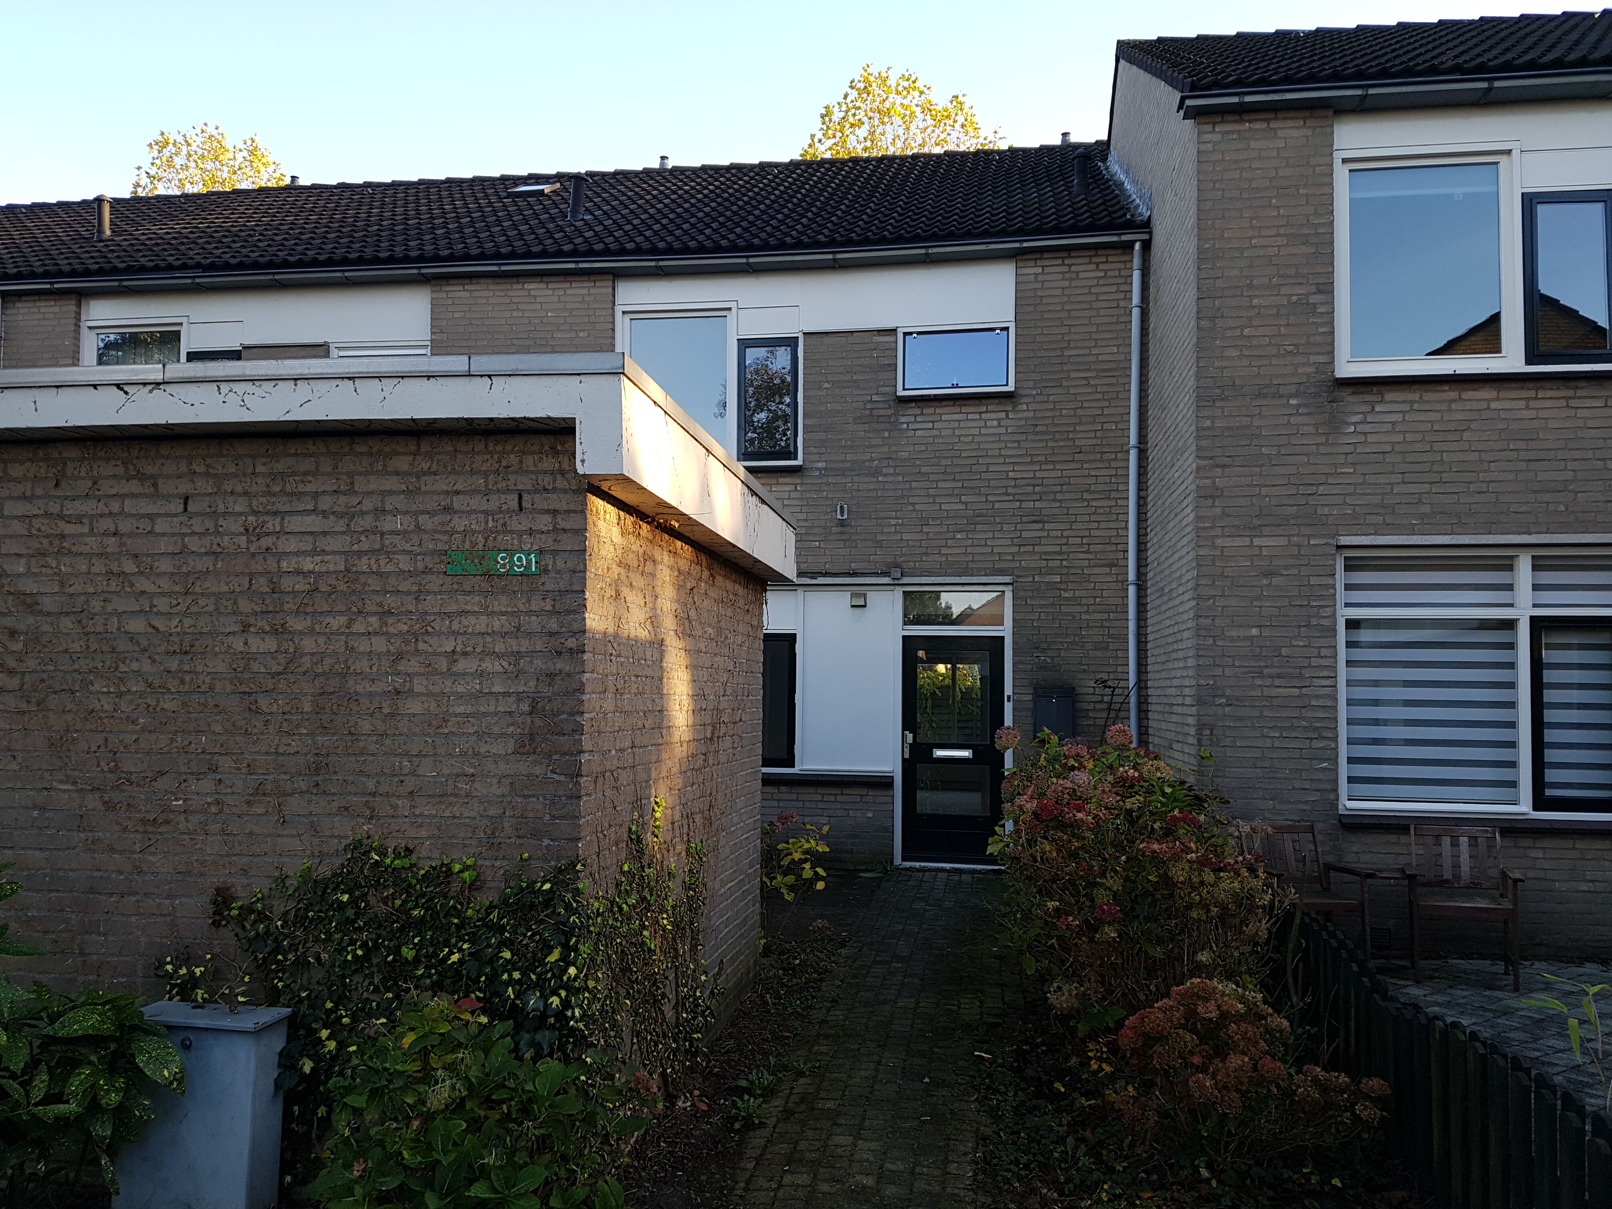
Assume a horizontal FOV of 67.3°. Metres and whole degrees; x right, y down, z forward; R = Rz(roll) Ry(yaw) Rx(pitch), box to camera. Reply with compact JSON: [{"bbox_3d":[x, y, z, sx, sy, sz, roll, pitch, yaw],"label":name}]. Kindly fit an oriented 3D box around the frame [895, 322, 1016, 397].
[{"bbox_3d":[1.316,-2.143,10.649,1.033,0.618,0.100,0,-3,9],"label":"frame"}]

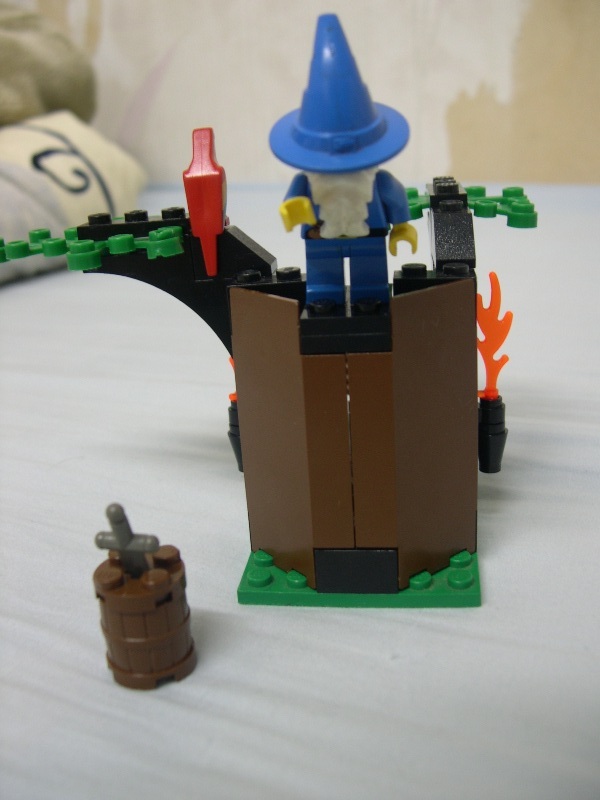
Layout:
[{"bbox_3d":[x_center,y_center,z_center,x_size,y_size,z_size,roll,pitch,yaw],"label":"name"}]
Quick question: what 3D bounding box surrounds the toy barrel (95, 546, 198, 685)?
[{"bbox_3d":[-0.027,0.038,0.155,0.016,0.019,0.016,-1,17,8],"label":"toy barrel"}]

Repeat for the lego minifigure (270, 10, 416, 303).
[{"bbox_3d":[0.007,-0.039,0.152,0.025,0.050,0.025,-1,17,8],"label":"lego minifigure"}]

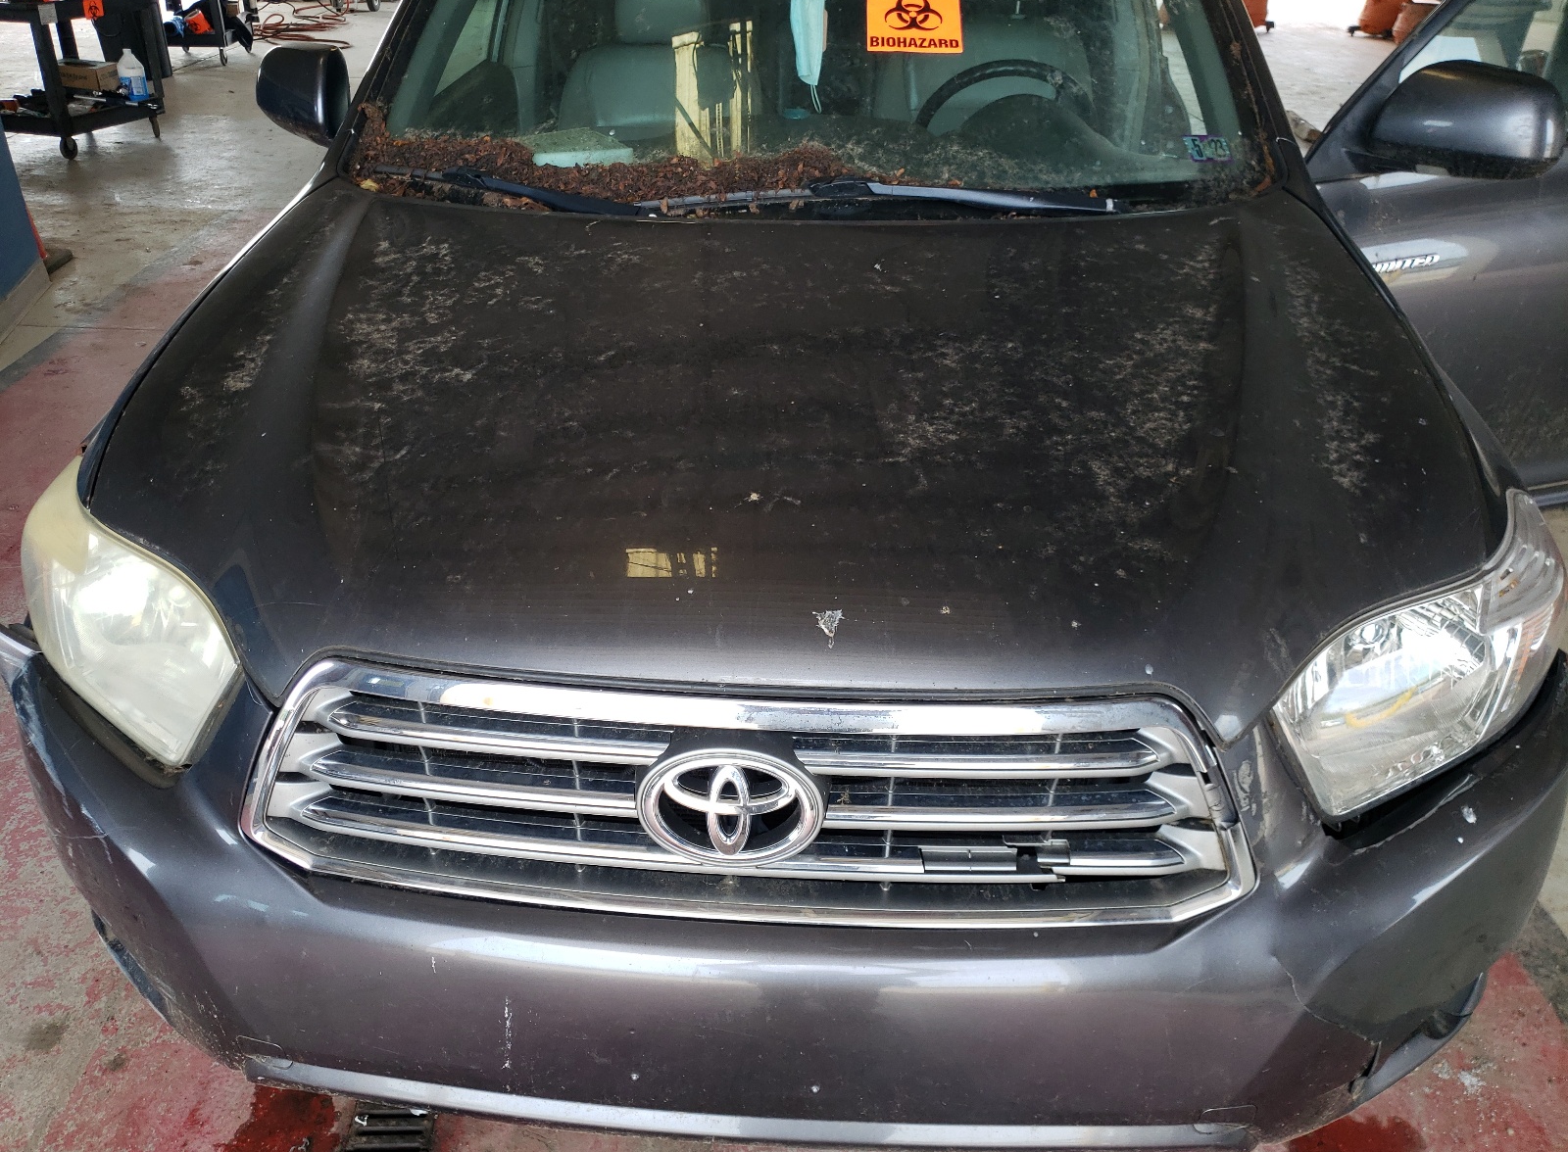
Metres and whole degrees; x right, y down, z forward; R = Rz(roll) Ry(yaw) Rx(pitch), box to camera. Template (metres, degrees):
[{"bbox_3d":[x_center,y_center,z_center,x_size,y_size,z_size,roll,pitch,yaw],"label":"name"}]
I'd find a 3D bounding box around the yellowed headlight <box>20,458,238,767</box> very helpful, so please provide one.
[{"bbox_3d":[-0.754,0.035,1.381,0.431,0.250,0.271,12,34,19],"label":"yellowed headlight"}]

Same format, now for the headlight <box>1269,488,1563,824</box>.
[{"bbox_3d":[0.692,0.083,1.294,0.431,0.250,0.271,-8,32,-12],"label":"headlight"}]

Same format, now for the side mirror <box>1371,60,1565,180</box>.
[{"bbox_3d":[1.164,-0.769,1.997,0.150,0.190,0.240,-20,37,-28],"label":"side mirror"}]

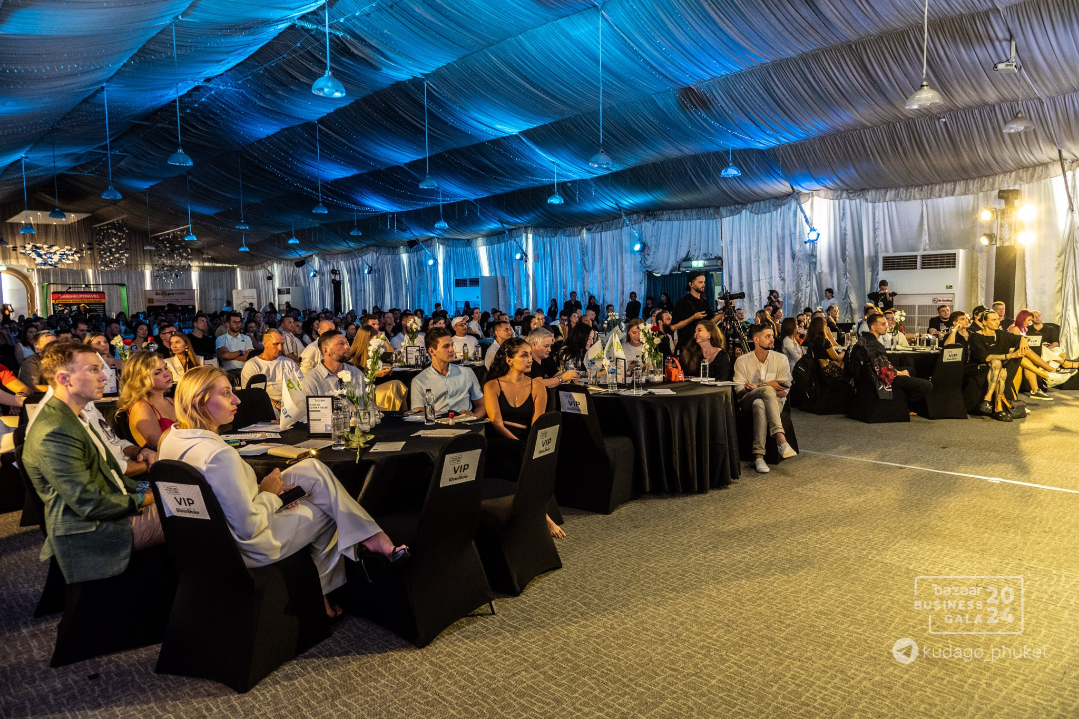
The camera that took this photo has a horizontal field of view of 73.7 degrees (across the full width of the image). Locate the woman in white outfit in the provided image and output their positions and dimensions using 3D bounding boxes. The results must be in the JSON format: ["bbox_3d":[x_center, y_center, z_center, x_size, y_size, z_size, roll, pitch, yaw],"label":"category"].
[{"bbox_3d":[-1.077,0.615,3.266,0.540,1.260,1.000,2,5,36],"label":"woman in white outfit"}]

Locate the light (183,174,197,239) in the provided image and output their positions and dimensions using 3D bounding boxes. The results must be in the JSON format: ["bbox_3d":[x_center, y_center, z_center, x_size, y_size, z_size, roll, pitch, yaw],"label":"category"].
[{"bbox_3d":[-11.985,-5.253,24.541,0.370,2.340,0.370,-1,5,0],"label":"light"}]

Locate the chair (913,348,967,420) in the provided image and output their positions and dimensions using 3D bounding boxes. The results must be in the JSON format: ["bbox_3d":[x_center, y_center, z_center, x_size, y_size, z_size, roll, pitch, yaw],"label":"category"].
[{"bbox_3d":[5.170,0.263,9.268,0.460,0.935,0.580,0,5,4],"label":"chair"}]

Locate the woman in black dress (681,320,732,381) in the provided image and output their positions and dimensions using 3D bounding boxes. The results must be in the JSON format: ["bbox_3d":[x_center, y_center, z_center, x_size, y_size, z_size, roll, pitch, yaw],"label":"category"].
[{"bbox_3d":[1.621,0.265,7.270,0.520,1.280,0.780,2,5,28],"label":"woman in black dress"}]

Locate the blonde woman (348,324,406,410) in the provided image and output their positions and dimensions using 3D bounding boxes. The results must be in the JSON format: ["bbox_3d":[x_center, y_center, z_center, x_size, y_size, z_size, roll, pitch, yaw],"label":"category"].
[{"bbox_3d":[-1.657,0.282,7.442,0.750,1.300,0.500,-2,5,-15],"label":"blonde woman"}]

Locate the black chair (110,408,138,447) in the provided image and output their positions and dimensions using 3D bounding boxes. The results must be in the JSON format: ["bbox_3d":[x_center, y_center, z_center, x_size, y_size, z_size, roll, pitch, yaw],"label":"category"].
[{"bbox_3d":[-2.249,0.753,4.434,0.580,0.935,0.460,-1,5,-5],"label":"black chair"}]

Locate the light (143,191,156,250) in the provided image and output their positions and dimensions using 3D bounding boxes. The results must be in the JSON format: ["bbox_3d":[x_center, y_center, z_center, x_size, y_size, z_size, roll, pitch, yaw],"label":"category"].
[{"bbox_3d":[-15.302,-5.490,28.166,0.370,2.340,0.370,-1,5,0],"label":"light"}]

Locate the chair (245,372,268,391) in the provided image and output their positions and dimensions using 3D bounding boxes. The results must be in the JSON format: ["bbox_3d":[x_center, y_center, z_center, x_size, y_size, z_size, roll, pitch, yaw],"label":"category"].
[{"bbox_3d":[-2.729,0.592,6.478,0.580,0.935,0.460,1,5,20],"label":"chair"}]

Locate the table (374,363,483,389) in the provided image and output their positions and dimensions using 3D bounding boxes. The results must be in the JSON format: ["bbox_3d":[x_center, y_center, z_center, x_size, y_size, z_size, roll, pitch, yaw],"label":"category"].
[{"bbox_3d":[-1.594,0.454,9.084,1.750,0.756,1.750,-1,5,0],"label":"table"}]

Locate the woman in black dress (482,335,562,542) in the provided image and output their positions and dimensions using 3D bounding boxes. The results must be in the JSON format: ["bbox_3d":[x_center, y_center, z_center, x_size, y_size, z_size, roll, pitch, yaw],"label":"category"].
[{"bbox_3d":[-0.104,0.486,4.711,0.500,1.270,0.700,-5,6,-42],"label":"woman in black dress"}]

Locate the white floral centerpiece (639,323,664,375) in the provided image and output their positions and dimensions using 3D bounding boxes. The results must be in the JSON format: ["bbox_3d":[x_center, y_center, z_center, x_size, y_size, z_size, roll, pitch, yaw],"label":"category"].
[{"bbox_3d":[1.055,-0.062,6.694,0.240,0.520,0.240,-1,4,0],"label":"white floral centerpiece"}]

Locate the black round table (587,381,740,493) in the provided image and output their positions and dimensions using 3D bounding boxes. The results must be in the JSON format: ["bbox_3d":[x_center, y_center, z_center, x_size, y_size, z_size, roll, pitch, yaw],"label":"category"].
[{"bbox_3d":[0.860,0.602,6.540,1.800,0.750,1.800,-1,5,0],"label":"black round table"}]

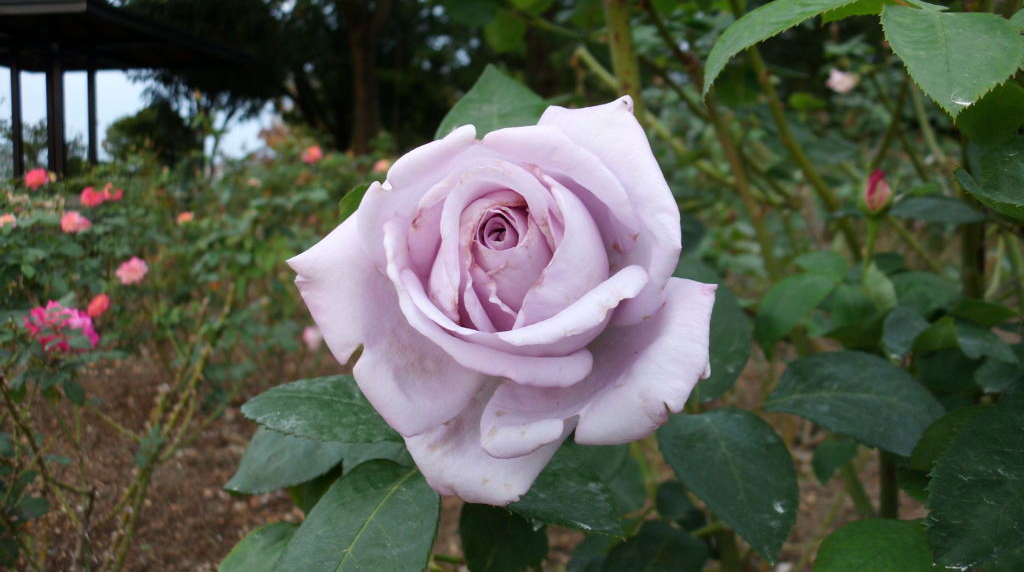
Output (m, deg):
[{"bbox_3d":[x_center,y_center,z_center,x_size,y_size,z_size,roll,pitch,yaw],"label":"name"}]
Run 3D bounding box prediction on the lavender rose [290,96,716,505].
[{"bbox_3d":[-0.003,0.005,0.240,0.120,0.112,0.070,0,-18,0],"label":"lavender rose"}]

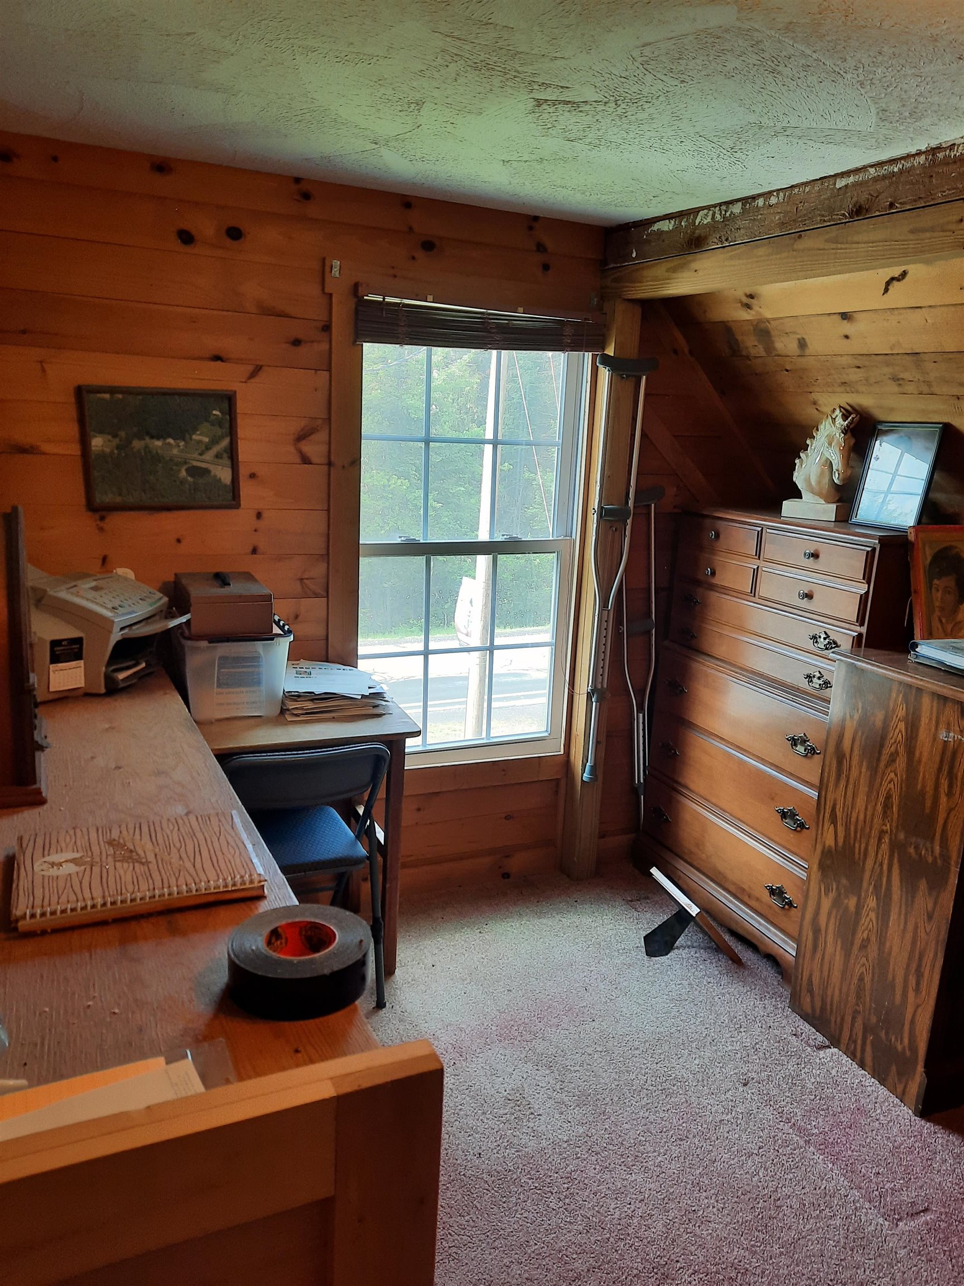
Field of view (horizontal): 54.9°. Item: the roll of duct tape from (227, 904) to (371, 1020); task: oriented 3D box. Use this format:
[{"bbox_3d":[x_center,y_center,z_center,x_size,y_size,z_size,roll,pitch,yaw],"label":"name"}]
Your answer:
[{"bbox_3d":[-0.198,0.346,1.016,0.152,0.048,0.152,3,13,-1],"label":"roll of duct tape"}]

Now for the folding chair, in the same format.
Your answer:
[{"bbox_3d":[-0.548,0.591,2.587,0.455,0.755,0.500,-3,14,-25],"label":"folding chair"}]

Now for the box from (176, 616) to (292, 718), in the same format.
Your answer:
[{"bbox_3d":[-0.725,0.065,2.682,0.295,0.248,0.310,-3,14,-25],"label":"box"}]

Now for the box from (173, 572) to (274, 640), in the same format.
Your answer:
[{"bbox_3d":[-0.729,-0.113,2.640,0.220,0.130,0.290,-3,14,-25],"label":"box"}]

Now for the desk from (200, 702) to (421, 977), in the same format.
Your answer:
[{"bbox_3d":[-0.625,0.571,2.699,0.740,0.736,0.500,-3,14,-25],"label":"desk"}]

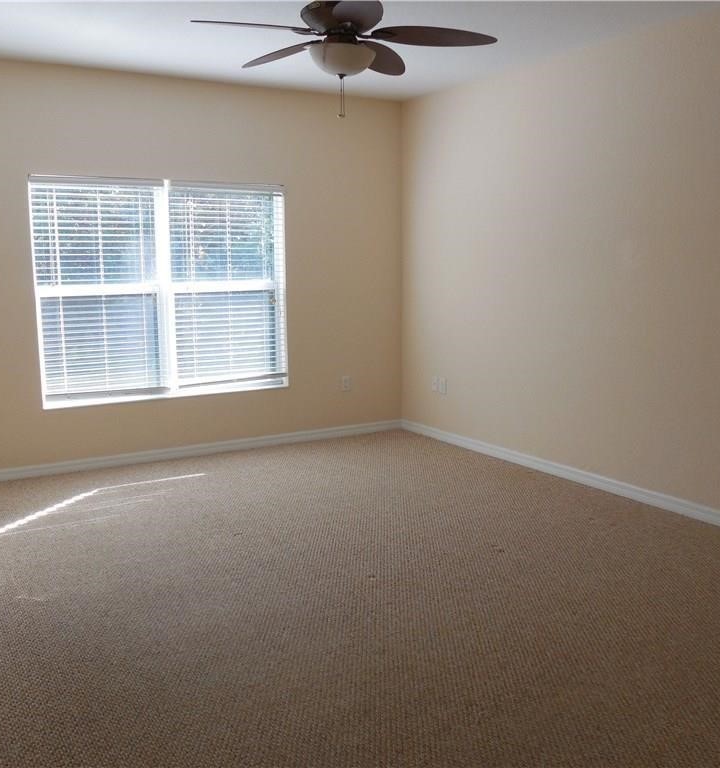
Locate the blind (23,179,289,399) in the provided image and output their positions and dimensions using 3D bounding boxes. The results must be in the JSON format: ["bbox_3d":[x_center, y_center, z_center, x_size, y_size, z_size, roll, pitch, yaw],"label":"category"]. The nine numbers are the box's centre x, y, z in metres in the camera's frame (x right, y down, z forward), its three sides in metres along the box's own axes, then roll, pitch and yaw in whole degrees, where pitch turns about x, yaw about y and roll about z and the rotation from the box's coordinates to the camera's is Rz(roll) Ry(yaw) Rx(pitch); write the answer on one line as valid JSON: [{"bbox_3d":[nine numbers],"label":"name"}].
[{"bbox_3d":[-1.361,-0.692,5.548,1.811,1.493,0.055,-6,10,-31],"label":"blind"}]

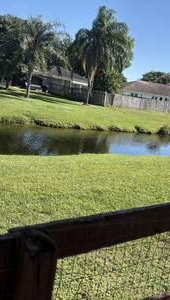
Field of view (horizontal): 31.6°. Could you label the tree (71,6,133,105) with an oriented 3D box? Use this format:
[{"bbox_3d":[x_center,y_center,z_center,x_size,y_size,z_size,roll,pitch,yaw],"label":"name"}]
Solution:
[{"bbox_3d":[1.420,-11.840,38.590,7.500,12.330,7.500,9,13,0],"label":"tree"}]

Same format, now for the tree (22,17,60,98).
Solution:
[{"bbox_3d":[-5.540,-10.570,34.950,5.300,9.340,5.300,9,13,0],"label":"tree"}]

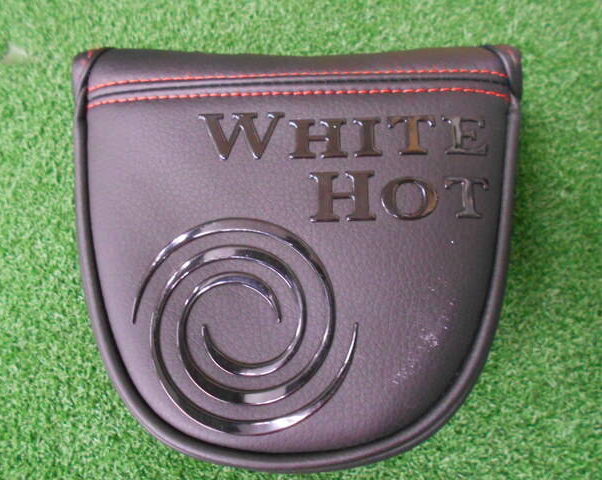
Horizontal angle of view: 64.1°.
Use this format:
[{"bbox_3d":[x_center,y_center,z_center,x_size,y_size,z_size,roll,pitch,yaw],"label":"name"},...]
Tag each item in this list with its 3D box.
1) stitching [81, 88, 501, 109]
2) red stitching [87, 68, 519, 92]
[{"bbox_3d":[-0.001,-0.044,0.143,0.129,0.011,0.006,-1,81,0],"label":"stitching"},{"bbox_3d":[-0.001,-0.049,0.145,0.130,0.011,0.006,-1,81,0],"label":"red stitching"}]

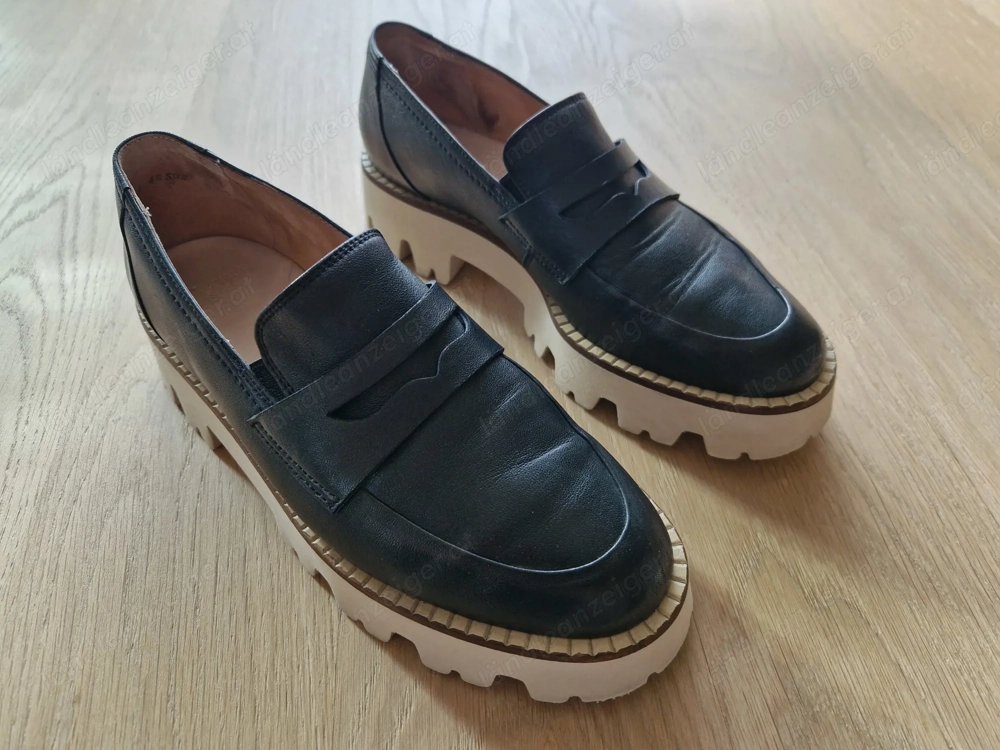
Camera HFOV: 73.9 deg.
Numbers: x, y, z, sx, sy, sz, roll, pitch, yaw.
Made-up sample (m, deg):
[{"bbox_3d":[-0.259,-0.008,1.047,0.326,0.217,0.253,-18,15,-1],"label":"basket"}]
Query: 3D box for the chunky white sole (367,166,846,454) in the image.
[{"bbox_3d":[0.034,-0.061,0.343,0.285,0.048,0.111,33,58,26],"label":"chunky white sole"}]

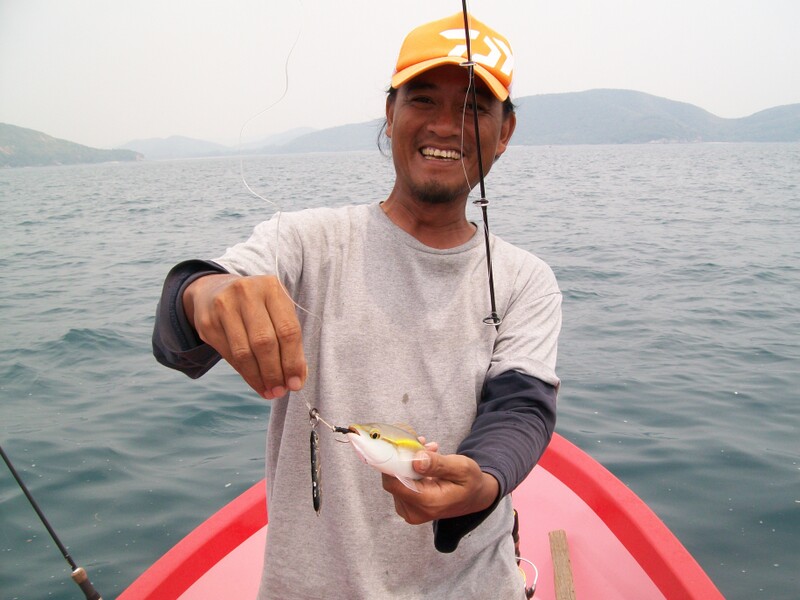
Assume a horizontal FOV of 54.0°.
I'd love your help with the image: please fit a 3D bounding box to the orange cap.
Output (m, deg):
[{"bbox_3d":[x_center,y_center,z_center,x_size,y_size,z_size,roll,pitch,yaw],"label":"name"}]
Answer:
[{"bbox_3d":[0.078,-0.334,1.070,0.170,0.130,0.260,9,7,6],"label":"orange cap"}]

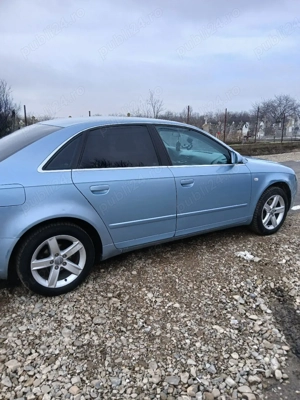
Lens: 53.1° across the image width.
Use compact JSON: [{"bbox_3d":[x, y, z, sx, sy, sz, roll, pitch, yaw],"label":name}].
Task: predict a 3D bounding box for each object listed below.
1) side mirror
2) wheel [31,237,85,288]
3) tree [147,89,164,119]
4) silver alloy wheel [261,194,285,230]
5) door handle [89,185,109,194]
[{"bbox_3d":[0.917,-0.442,3.148,0.110,0.135,0.180,-5,15,-19],"label":"side mirror"},{"bbox_3d":[-0.754,0.476,2.449,0.445,0.445,0.180,-8,16,-31],"label":"wheel"},{"bbox_3d":[0.629,-9.953,34.622,2.200,5.360,2.200,0,14,0],"label":"tree"},{"bbox_3d":[1.498,0.143,3.795,0.445,0.445,0.180,-8,16,-31],"label":"silver alloy wheel"},{"bbox_3d":[-0.405,-0.083,2.425,0.165,0.072,0.050,-5,14,-31],"label":"door handle"}]

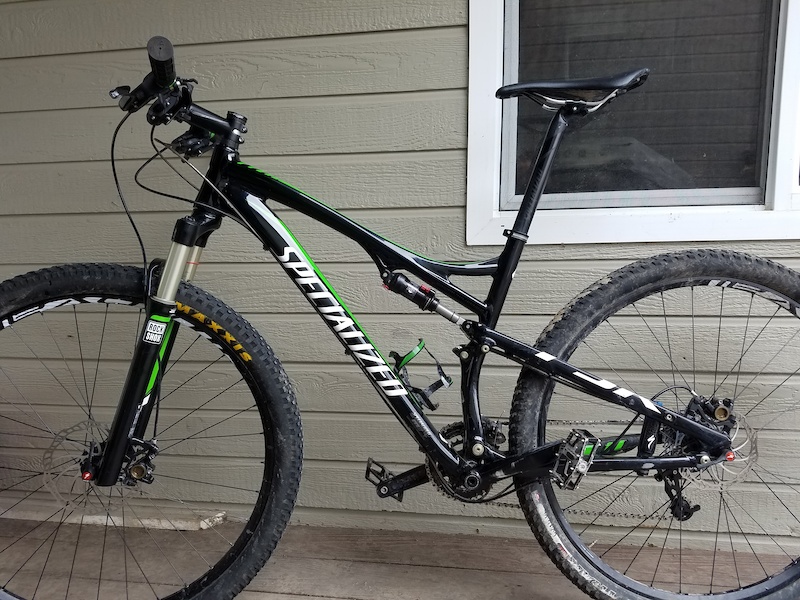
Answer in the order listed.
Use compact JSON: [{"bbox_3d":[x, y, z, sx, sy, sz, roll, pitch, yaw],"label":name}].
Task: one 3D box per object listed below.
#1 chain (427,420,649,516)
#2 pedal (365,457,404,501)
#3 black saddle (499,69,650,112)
[{"bbox_3d":[0.314,0.337,1.183,0.515,0.200,0.022,1,0,-1],"label":"chain"},{"bbox_3d":[-0.033,0.381,1.265,0.088,0.020,0.095,33,0,-1],"label":"pedal"},{"bbox_3d":[0.317,-0.387,1.130,0.273,0.062,0.140,-2,1,-1],"label":"black saddle"}]

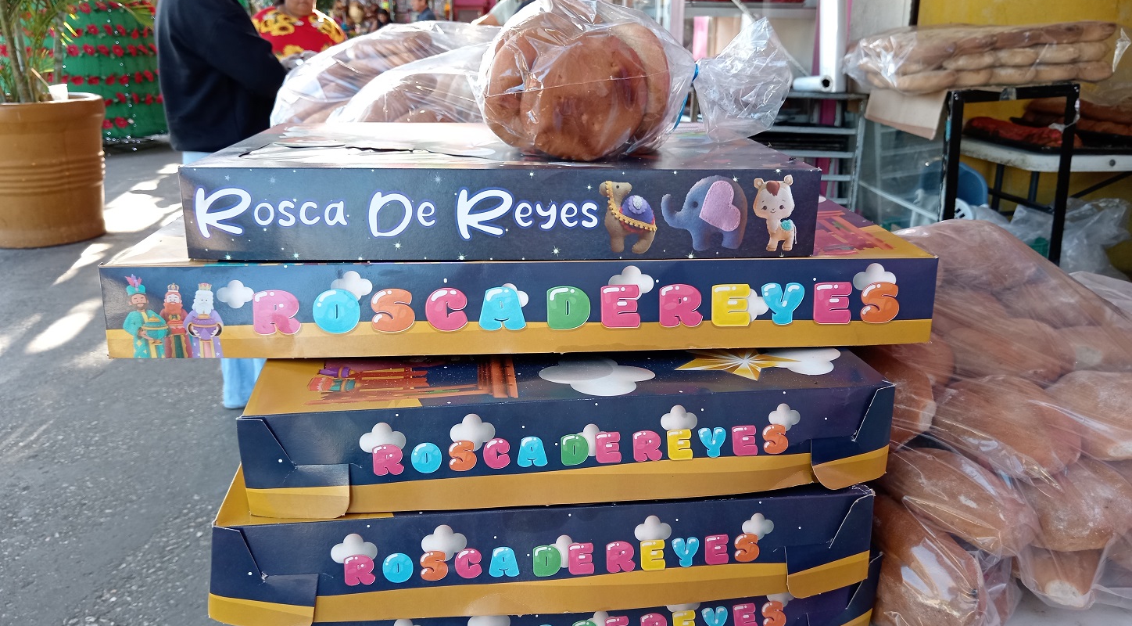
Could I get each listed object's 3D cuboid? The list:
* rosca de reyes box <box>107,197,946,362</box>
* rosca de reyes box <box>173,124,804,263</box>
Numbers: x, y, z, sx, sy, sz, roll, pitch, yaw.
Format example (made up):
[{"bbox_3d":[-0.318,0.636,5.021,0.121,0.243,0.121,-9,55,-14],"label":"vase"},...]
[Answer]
[{"bbox_3d":[-0.042,-0.070,0.911,0.672,0.074,0.414,-1,18,-5],"label":"rosca de reyes box"},{"bbox_3d":[-0.056,-0.128,0.849,0.496,0.071,0.327,0,18,-4],"label":"rosca de reyes box"}]

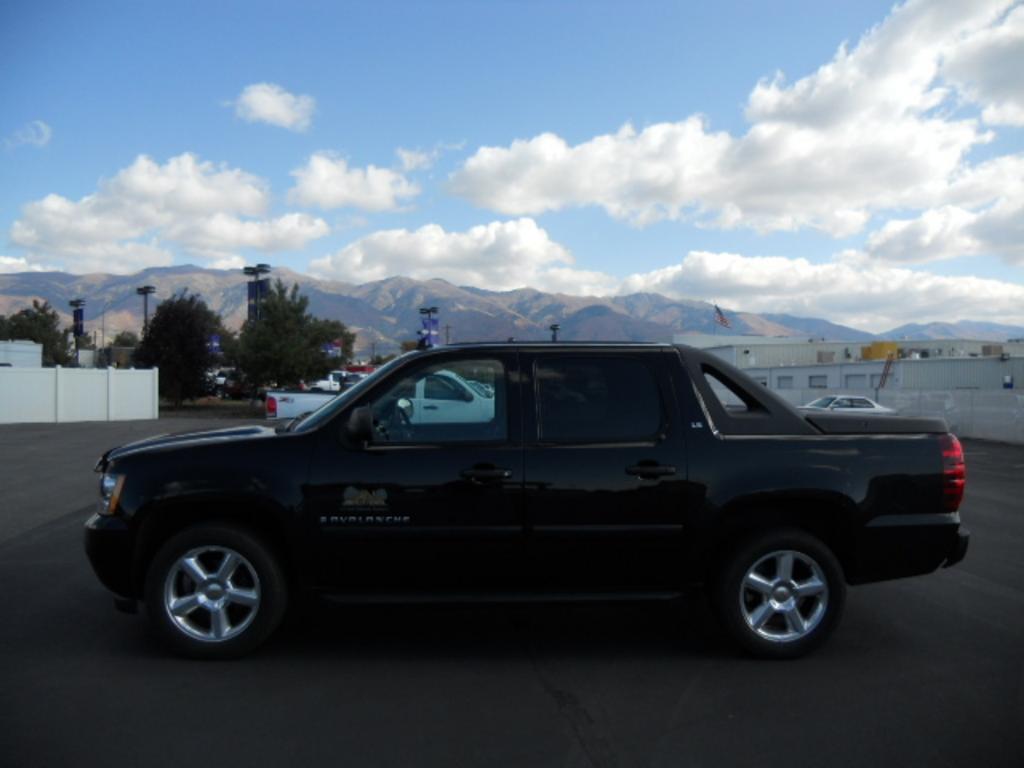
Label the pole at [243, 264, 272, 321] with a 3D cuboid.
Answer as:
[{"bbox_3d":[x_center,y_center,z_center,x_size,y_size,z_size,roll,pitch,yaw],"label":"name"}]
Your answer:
[{"bbox_3d":[-15.563,-3.003,49.000,0.800,8.600,2.000,1,0,-41],"label":"pole"}]

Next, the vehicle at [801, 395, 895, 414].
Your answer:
[{"bbox_3d":[11.832,1.103,29.000,4.850,1.420,1.820,1,0,-29],"label":"vehicle"}]

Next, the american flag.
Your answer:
[{"bbox_3d":[21.084,-6.761,80.000,1.500,2.300,0.400,1,0,-11],"label":"american flag"}]

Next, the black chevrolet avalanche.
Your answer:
[{"bbox_3d":[0.091,0.632,5.594,5.620,1.920,2.030,1,0,-3],"label":"black chevrolet avalanche"}]

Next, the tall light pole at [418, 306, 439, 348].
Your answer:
[{"bbox_3d":[-7.713,-2.855,75.000,0.800,8.600,2.000,1,0,-41],"label":"tall light pole"}]

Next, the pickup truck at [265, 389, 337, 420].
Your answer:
[{"bbox_3d":[-1.802,0.621,16.400,5.800,1.870,2.030,1,0,-1],"label":"pickup truck"}]

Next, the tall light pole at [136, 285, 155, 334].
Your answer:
[{"bbox_3d":[-27.872,-3.234,61.000,0.800,8.600,2.000,1,0,-41],"label":"tall light pole"}]

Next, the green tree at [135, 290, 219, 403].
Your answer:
[{"bbox_3d":[-17.063,-1.731,41.000,4.300,6.000,4.200,1,0,0],"label":"green tree"}]

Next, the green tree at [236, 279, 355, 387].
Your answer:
[{"bbox_3d":[-11.426,-2.025,42.000,6.100,6.800,5.800,1,0,0],"label":"green tree"}]

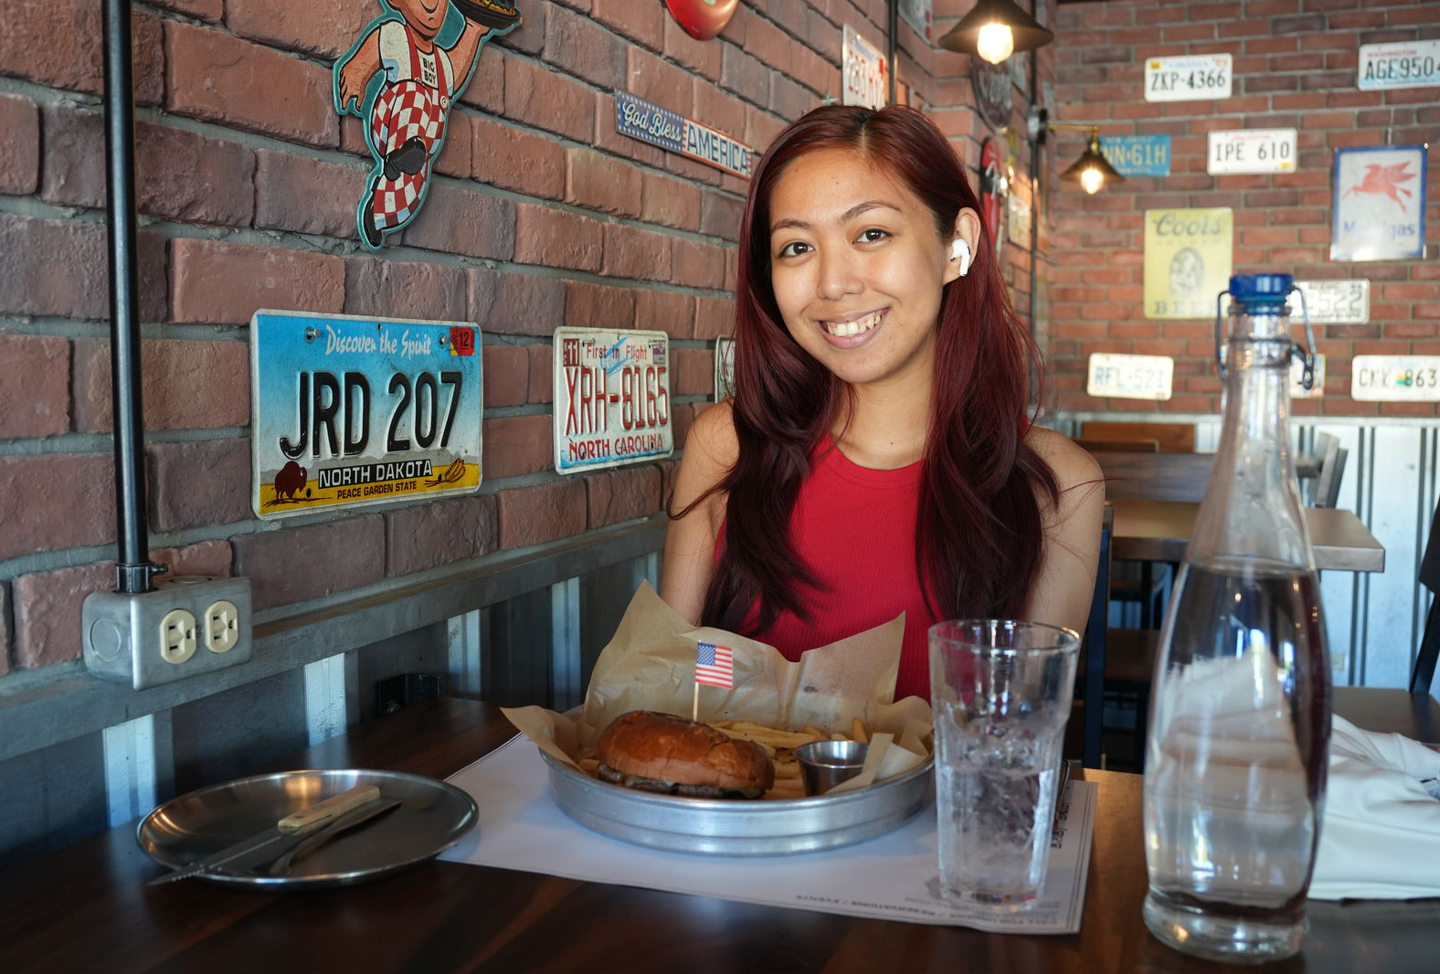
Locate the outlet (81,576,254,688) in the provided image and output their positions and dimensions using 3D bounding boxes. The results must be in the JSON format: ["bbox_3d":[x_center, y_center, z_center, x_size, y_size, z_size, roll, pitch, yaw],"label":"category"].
[{"bbox_3d":[-0.350,0.090,0.829,0.042,0.058,0.105,2,6,22],"label":"outlet"}]

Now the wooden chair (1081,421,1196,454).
[{"bbox_3d":[1.412,0.211,4.453,0.430,0.850,0.480,2,6,21],"label":"wooden chair"}]

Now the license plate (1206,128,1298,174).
[{"bbox_3d":[1.970,-1.237,4.800,0.305,0.152,0.012,2,6,19],"label":"license plate"}]

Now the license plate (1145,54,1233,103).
[{"bbox_3d":[1.675,-1.460,4.646,0.305,0.153,0.010,2,6,22],"label":"license plate"}]

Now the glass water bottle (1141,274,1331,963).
[{"bbox_3d":[0.265,0.060,0.657,0.095,0.332,0.095,0,5,0],"label":"glass water bottle"}]

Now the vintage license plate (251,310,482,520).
[{"bbox_3d":[-0.274,-0.061,1.052,0.010,0.153,0.305,2,5,22],"label":"vintage license plate"}]

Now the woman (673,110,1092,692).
[{"bbox_3d":[0.104,0.301,1.073,0.420,1.250,0.600,1,5,13],"label":"woman"}]

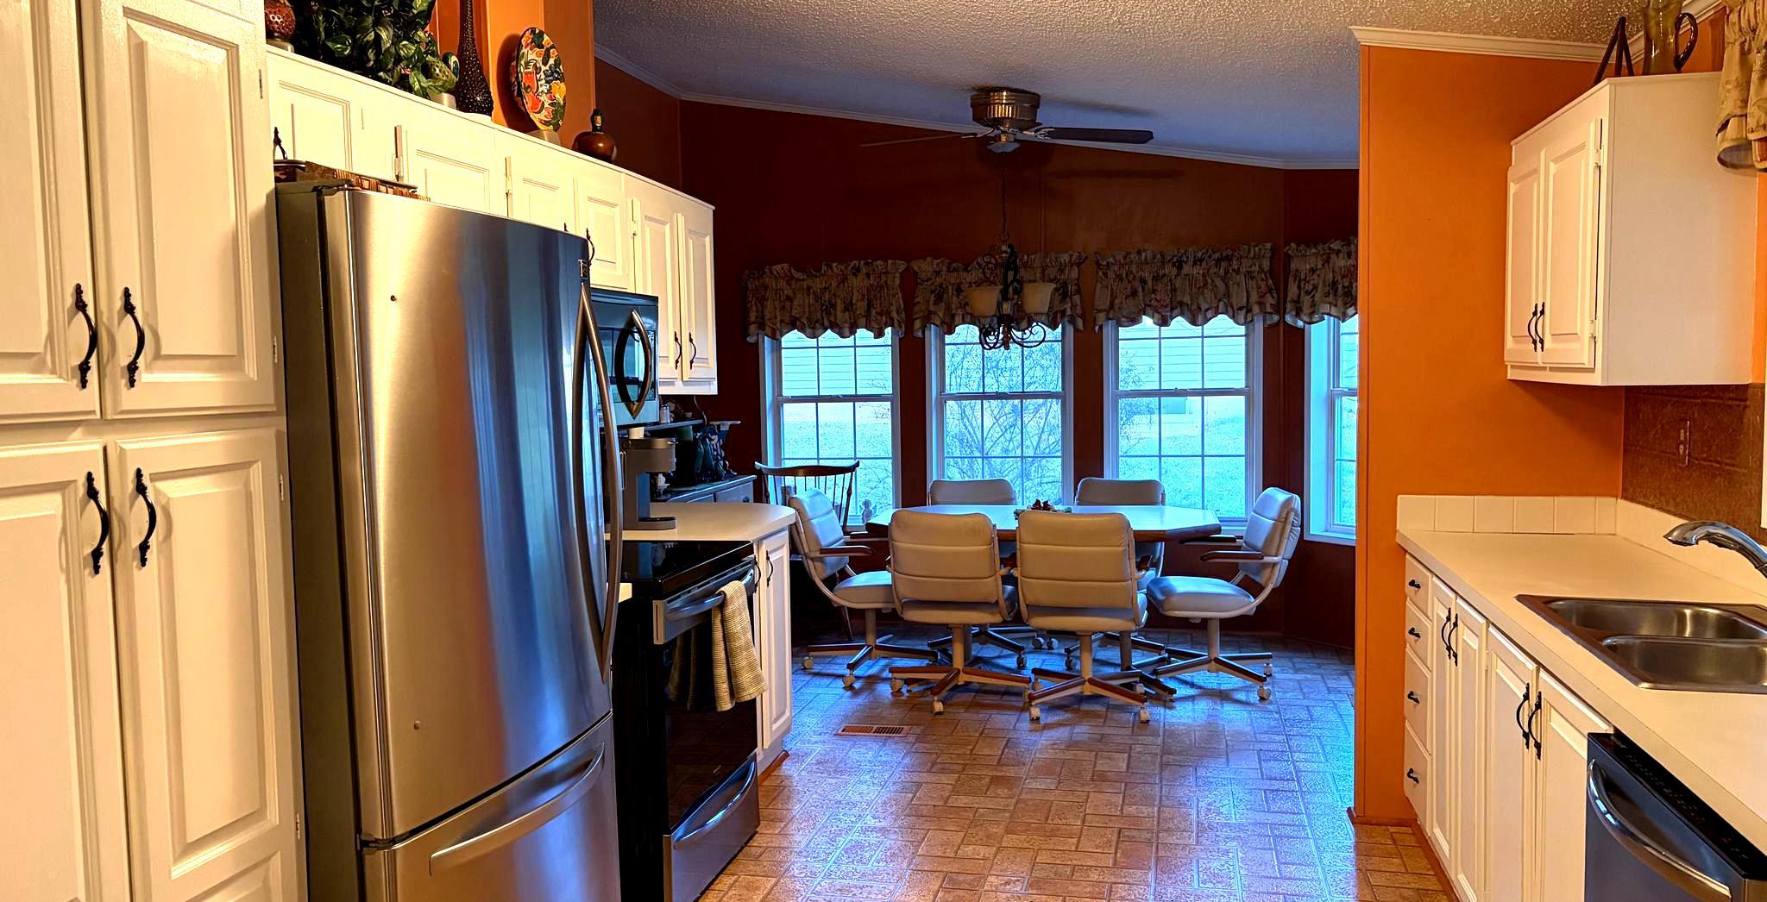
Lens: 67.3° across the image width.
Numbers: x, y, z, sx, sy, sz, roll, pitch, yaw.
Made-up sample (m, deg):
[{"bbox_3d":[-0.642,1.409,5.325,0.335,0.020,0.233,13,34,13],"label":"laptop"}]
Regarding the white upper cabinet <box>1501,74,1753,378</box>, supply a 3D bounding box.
[{"bbox_3d":[1.938,-0.537,3.522,0.335,0.710,0.940,0,4,13],"label":"white upper cabinet"}]

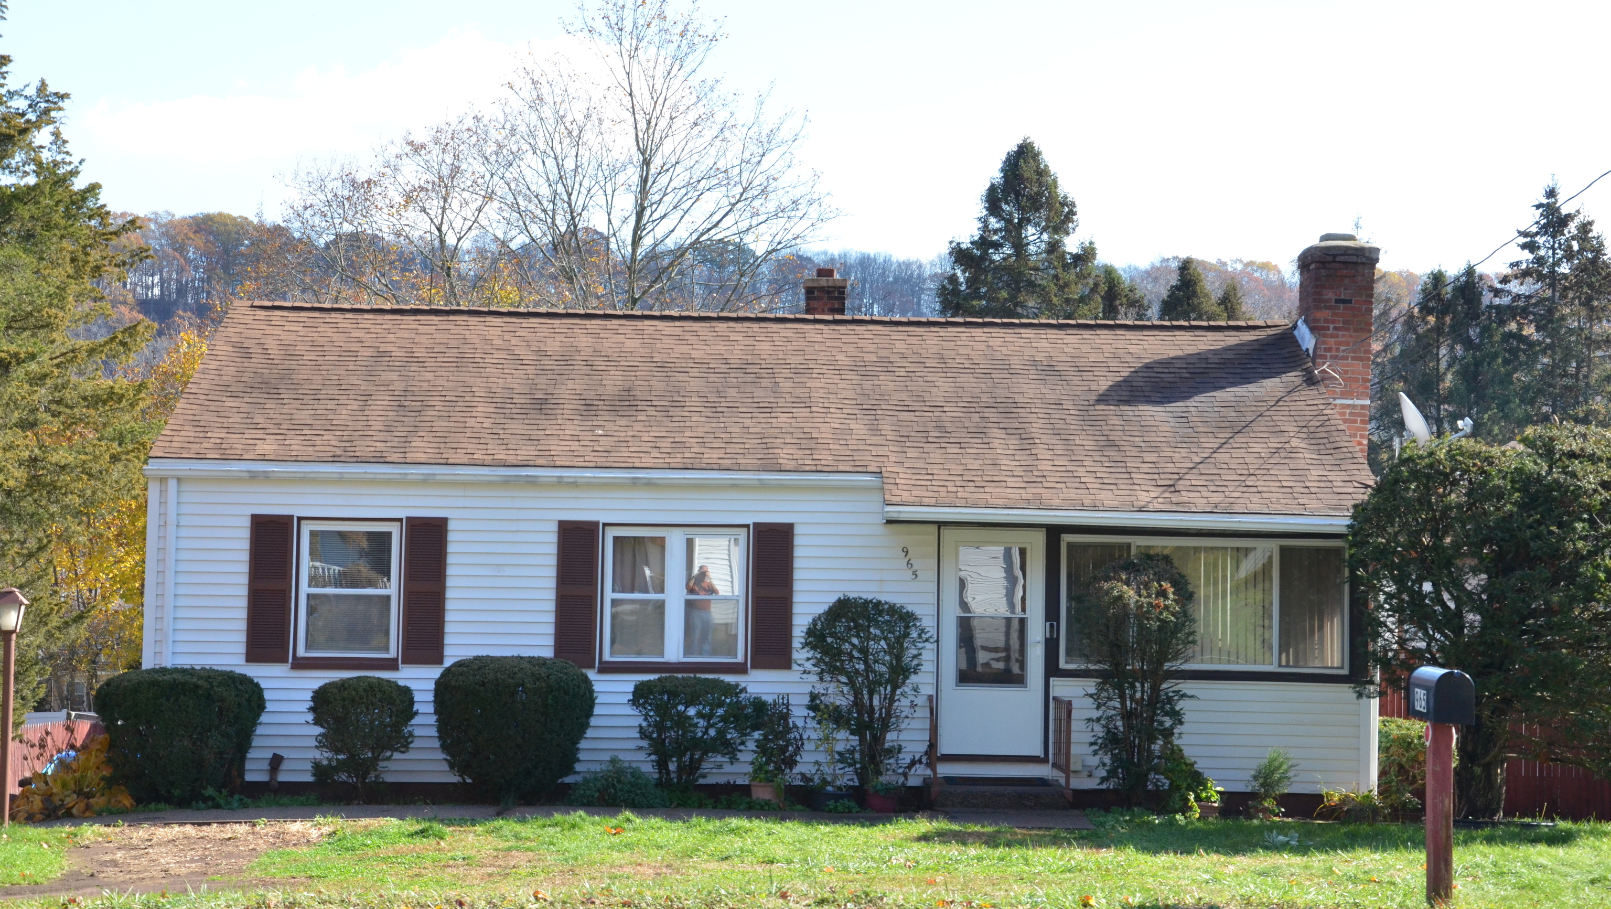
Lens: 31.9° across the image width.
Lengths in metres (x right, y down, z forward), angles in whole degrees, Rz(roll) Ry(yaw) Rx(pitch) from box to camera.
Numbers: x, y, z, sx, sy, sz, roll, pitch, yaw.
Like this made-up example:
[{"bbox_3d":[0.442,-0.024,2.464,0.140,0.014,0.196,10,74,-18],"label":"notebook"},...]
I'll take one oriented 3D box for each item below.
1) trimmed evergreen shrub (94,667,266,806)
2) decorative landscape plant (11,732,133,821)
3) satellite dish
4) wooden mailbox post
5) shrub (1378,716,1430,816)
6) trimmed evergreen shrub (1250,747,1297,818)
[{"bbox_3d":[-5.257,2.365,23.650,1.400,1.150,1.200,1,-3,-2],"label":"trimmed evergreen shrub"},{"bbox_3d":[-5.898,2.604,22.600,1.000,0.690,0.900,1,-3,-2],"label":"decorative landscape plant"},{"bbox_3d":[5.851,-0.332,27.000,0.310,0.530,0.550,1,-3,-2],"label":"satellite dish"},{"bbox_3d":[2.685,1.400,11.920,0.175,0.985,0.480,1,-3,-2],"label":"wooden mailbox post"},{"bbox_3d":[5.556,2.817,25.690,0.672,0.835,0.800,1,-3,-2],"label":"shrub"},{"bbox_3d":[4.010,2.809,24.100,0.390,0.590,0.380,1,-3,-2],"label":"trimmed evergreen shrub"}]

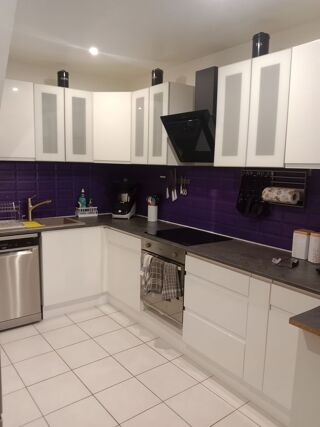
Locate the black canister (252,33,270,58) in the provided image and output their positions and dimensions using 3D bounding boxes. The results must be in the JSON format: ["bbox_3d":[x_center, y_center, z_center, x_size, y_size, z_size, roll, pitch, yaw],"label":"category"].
[{"bbox_3d":[0.712,-1.153,2.348,0.111,0.180,0.111,6,9,27],"label":"black canister"}]

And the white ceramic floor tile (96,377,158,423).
[{"bbox_3d":[-0.215,1.234,2.219,0.333,0.010,0.333,-5,10,-38],"label":"white ceramic floor tile"}]

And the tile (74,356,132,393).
[{"bbox_3d":[-0.424,1.192,2.479,0.333,0.010,0.333,-5,10,-38],"label":"tile"}]

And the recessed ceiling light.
[{"bbox_3d":[-0.608,-1.481,3.044,0.095,0.030,0.095,-5,10,-38],"label":"recessed ceiling light"}]

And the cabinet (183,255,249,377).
[{"bbox_3d":[0.593,0.678,2.538,0.580,0.690,0.595,-5,11,-38],"label":"cabinet"}]

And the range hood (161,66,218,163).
[{"bbox_3d":[0.337,-0.833,2.856,0.400,0.795,0.585,-5,10,-38],"label":"range hood"}]

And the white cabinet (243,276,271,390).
[{"bbox_3d":[0.823,0.726,2.252,0.580,0.690,0.150,-5,11,-38],"label":"white cabinet"}]

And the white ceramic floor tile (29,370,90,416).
[{"bbox_3d":[-0.688,1.213,2.270,0.333,0.010,0.333,-5,10,-38],"label":"white ceramic floor tile"}]

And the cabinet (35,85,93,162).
[{"bbox_3d":[-1.043,-0.902,3.472,0.605,0.735,0.295,-5,10,-38],"label":"cabinet"}]

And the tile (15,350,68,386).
[{"bbox_3d":[-0.889,1.160,2.509,0.330,0.010,0.330,-5,11,-38],"label":"tile"}]

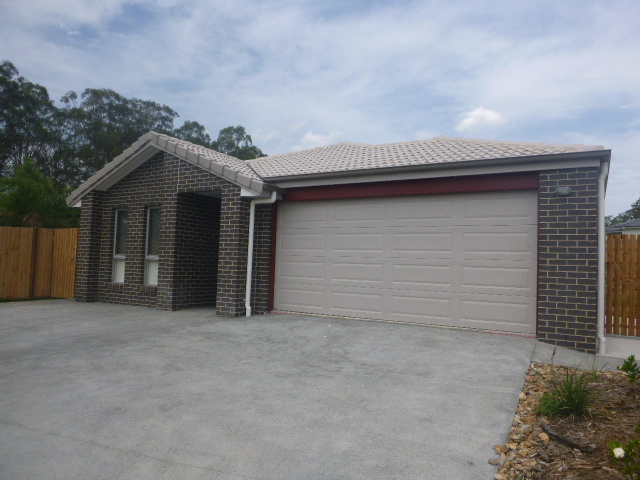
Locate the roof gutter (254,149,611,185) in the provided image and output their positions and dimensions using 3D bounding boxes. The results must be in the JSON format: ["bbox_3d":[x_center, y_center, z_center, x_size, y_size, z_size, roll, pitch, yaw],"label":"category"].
[{"bbox_3d":[1.402,-1.140,7.581,5.702,0.115,0.125,0,-4,30],"label":"roof gutter"}]

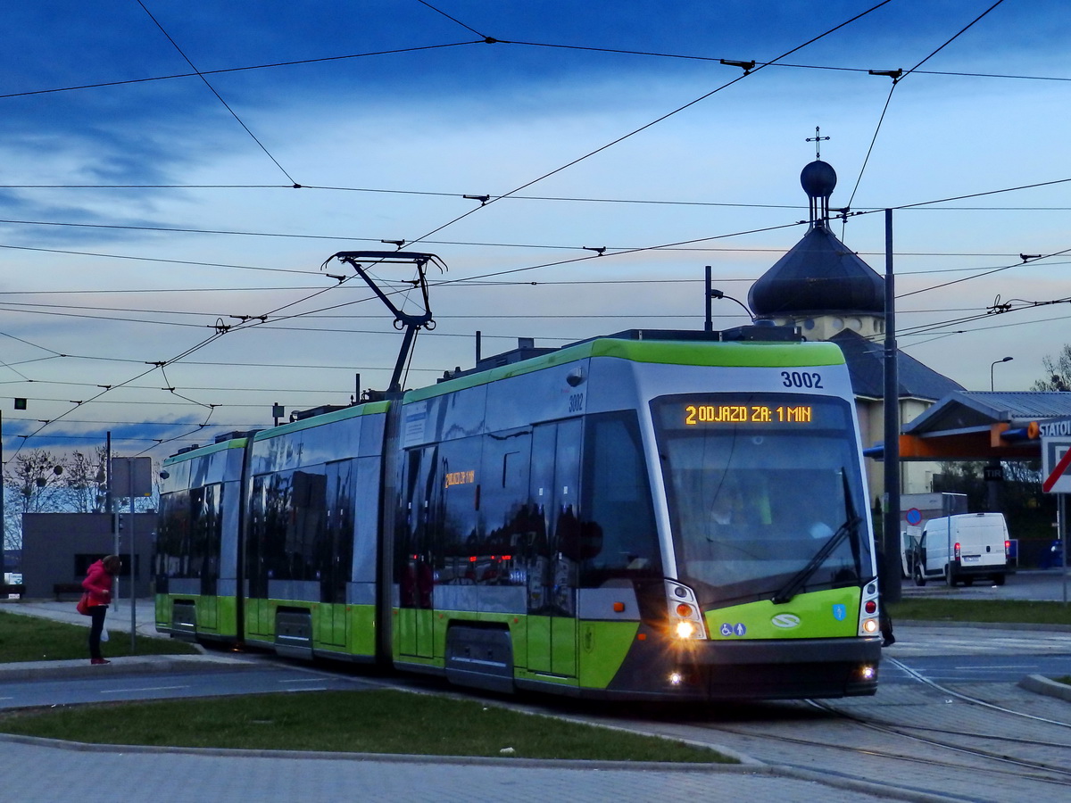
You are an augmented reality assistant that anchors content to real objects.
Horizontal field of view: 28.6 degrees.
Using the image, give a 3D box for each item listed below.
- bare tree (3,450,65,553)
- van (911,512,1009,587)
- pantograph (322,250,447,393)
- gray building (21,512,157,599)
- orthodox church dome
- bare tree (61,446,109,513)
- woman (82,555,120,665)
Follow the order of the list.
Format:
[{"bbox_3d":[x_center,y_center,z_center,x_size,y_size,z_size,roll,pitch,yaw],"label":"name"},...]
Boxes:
[{"bbox_3d":[-34.505,8.108,144.813,4.600,9.660,4.600,0,-5,0],"label":"bare tree"},{"bbox_3d":[15.200,5.327,75.315,2.070,2.520,5.410,1,-5,-7],"label":"van"},{"bbox_3d":[-2.003,-1.180,30.384,1.850,2.160,1.800,2,-5,-21],"label":"pantograph"},{"bbox_3d":[-19.376,7.345,99.732,8.500,3.950,6.000,0,-5,0],"label":"gray building"},{"bbox_3d":[17.668,-10.174,131.222,8.700,9.890,8.700,0,-5,0],"label":"orthodox church dome"},{"bbox_3d":[-30.941,8.016,144.821,4.000,9.840,4.000,0,-5,0],"label":"bare tree"},{"bbox_3d":[-6.072,2.906,29.419,0.540,1.500,0.500,0,-5,-5],"label":"woman"}]

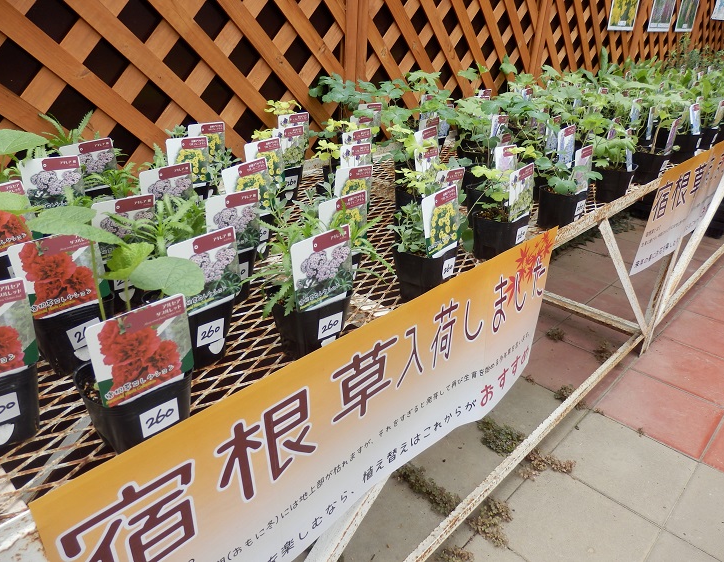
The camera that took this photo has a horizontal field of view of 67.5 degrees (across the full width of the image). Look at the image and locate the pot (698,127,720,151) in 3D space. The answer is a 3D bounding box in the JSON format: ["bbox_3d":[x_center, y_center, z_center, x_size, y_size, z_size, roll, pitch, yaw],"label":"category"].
[{"bbox_3d":[1.023,-0.425,1.635,0.074,0.078,0.074,23,34,36],"label":"pot"}]

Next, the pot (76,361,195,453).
[{"bbox_3d":[-0.197,0.113,0.481,0.078,0.078,0.078,23,34,36],"label":"pot"}]

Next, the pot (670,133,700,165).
[{"bbox_3d":[0.901,-0.377,1.536,0.079,0.076,0.079,-22,35,-38],"label":"pot"}]

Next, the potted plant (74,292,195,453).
[{"bbox_3d":[-0.200,0.082,0.475,0.083,0.151,0.083,-22,35,-38],"label":"potted plant"}]

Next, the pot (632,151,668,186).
[{"bbox_3d":[0.704,-0.282,1.337,0.079,0.076,0.079,-22,35,-38],"label":"pot"}]

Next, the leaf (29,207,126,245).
[{"bbox_3d":[-0.209,-0.040,0.394,0.068,0.023,0.050,-12,30,-26],"label":"leaf"}]

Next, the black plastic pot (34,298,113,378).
[{"bbox_3d":[-0.319,0.057,0.605,0.079,0.076,0.079,1,26,-1],"label":"black plastic pot"}]

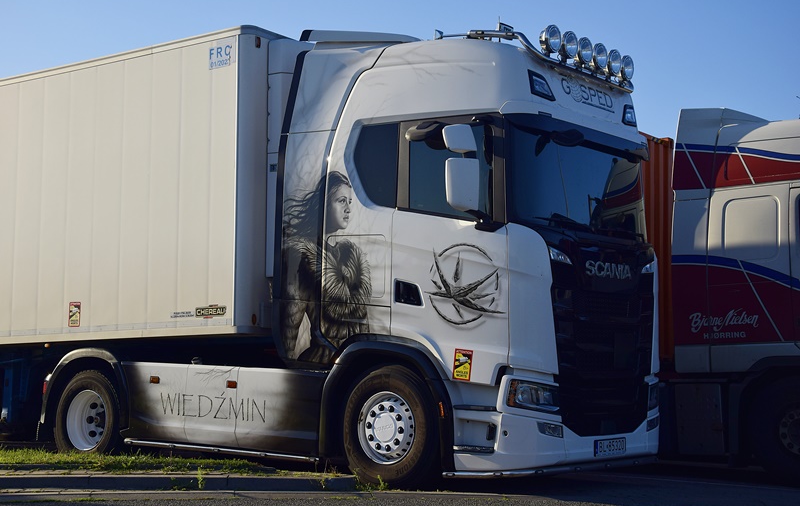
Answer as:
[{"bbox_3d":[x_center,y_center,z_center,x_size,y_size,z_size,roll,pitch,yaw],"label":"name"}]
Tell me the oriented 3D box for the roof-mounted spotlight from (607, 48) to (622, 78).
[{"bbox_3d":[1.839,-1.661,11.159,0.140,0.245,0.220,-3,-7,37],"label":"roof-mounted spotlight"}]

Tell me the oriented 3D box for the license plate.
[{"bbox_3d":[1.727,1.595,10.393,0.015,0.118,0.525,-3,-7,37],"label":"license plate"}]

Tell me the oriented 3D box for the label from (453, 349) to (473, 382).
[{"bbox_3d":[0.493,0.877,9.911,0.170,0.250,0.010,4,-2,38],"label":"label"}]

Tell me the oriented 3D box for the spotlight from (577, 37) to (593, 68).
[{"bbox_3d":[1.531,-1.680,10.668,0.130,0.240,0.220,-4,-7,37],"label":"spotlight"}]

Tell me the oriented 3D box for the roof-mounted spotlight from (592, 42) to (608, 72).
[{"bbox_3d":[1.685,-1.680,10.958,0.140,0.245,0.220,-3,-7,37],"label":"roof-mounted spotlight"}]

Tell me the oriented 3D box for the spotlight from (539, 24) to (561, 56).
[{"bbox_3d":[1.218,-1.718,10.264,0.130,0.240,0.220,-4,-7,37],"label":"spotlight"}]

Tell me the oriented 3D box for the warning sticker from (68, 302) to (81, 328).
[{"bbox_3d":[-3.242,0.618,12.640,0.170,0.250,0.010,-5,-8,33],"label":"warning sticker"}]

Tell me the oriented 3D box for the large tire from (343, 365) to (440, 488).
[{"bbox_3d":[-0.031,1.436,10.386,1.000,1.000,0.340,-4,-7,37],"label":"large tire"}]

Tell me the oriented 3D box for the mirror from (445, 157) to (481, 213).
[{"bbox_3d":[0.492,-0.528,9.810,0.235,0.395,0.140,5,-7,-32],"label":"mirror"}]

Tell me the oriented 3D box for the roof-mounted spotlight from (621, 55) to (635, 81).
[{"bbox_3d":[1.988,-1.638,11.352,0.140,0.245,0.220,-3,-7,37],"label":"roof-mounted spotlight"}]

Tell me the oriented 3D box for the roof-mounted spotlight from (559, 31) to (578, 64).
[{"bbox_3d":[1.375,-1.699,10.466,0.130,0.240,0.220,-4,-7,37],"label":"roof-mounted spotlight"}]

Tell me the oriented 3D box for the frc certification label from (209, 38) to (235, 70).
[{"bbox_3d":[-1.657,-1.849,11.810,0.325,0.225,0.008,-5,-8,35],"label":"frc certification label"}]

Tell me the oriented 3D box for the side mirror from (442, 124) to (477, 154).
[{"bbox_3d":[0.466,-0.886,9.808,0.260,0.200,0.140,5,-7,-44],"label":"side mirror"}]

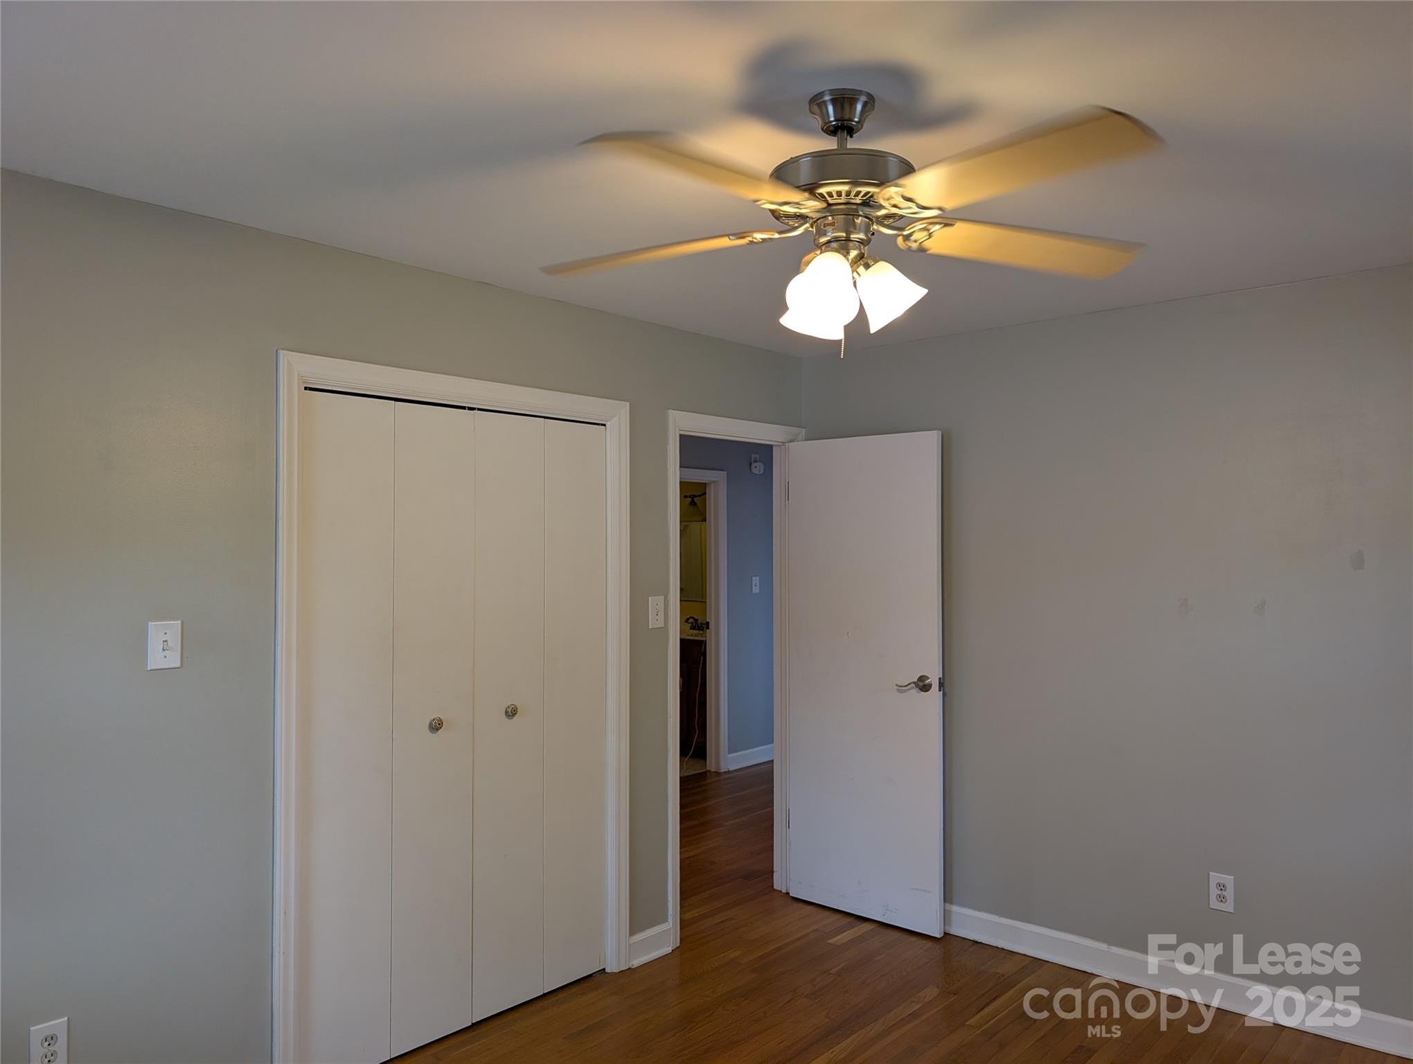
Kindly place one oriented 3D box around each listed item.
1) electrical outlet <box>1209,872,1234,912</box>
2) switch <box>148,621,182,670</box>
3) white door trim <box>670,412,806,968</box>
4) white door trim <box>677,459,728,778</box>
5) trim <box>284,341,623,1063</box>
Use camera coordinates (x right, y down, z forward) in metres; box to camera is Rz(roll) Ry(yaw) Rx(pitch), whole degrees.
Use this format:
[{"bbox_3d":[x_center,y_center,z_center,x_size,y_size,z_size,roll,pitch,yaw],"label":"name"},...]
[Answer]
[{"bbox_3d":[1.760,1.235,3.354,0.077,0.123,0.010,-1,-1,41],"label":"electrical outlet"},{"bbox_3d":[-1.361,0.286,2.470,0.014,0.120,0.077,-1,-1,41],"label":"switch"},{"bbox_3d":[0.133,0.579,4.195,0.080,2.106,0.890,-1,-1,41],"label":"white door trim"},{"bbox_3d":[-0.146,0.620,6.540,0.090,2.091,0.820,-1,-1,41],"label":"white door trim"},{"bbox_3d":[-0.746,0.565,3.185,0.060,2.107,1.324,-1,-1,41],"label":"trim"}]

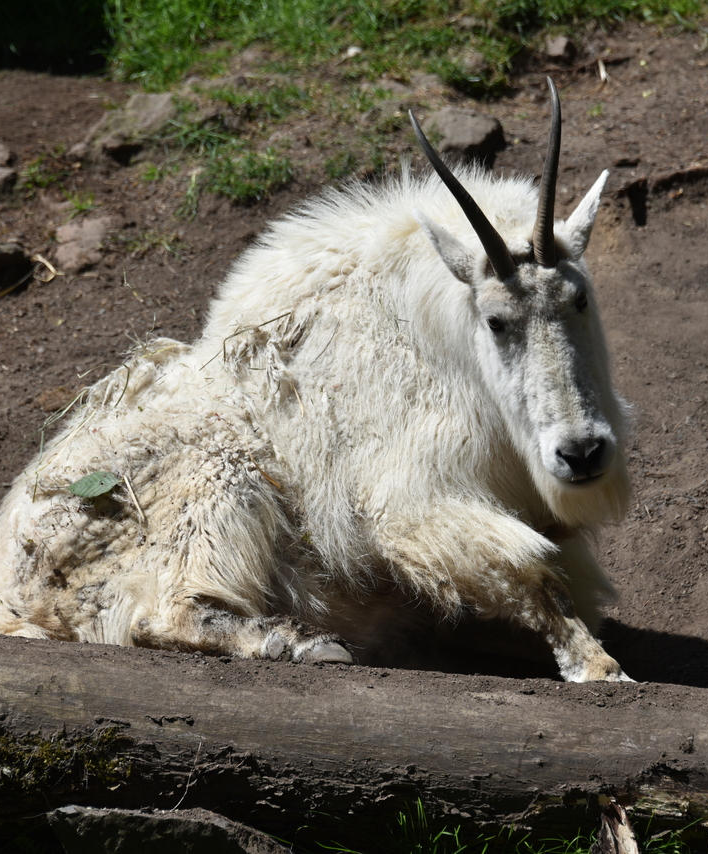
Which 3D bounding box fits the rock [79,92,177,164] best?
[{"bbox_3d":[-0.310,-0.409,9.250,0.135,0.085,0.110,0,12,0],"label":"rock"}]

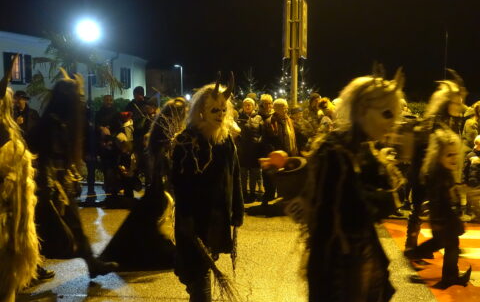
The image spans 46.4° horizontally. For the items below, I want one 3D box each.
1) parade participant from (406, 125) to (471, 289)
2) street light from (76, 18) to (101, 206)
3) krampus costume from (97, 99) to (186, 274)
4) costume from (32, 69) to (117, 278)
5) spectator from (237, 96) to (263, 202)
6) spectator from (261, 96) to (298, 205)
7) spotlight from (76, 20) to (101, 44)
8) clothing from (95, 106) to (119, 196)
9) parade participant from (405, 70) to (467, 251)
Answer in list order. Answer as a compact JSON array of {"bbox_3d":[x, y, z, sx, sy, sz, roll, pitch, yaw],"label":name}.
[{"bbox_3d":[1.736,0.494,4.972,0.520,1.371,0.440,0,5,5],"label":"parade participant"},{"bbox_3d":[-2.361,-0.612,8.757,0.360,2.901,0.360,0,5,0],"label":"street light"},{"bbox_3d":[-0.960,0.303,5.632,0.780,1.635,0.650,0,5,5],"label":"krampus costume"},{"bbox_3d":[-1.549,0.196,5.275,0.700,1.911,0.580,0,5,5],"label":"costume"},{"bbox_3d":[0.154,-0.042,9.086,0.500,1.708,0.360,0,5,-5],"label":"spectator"},{"bbox_3d":[0.622,-0.002,8.825,0.540,1.674,0.380,1,5,15],"label":"spectator"},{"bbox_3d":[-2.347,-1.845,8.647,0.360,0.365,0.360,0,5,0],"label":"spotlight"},{"bbox_3d":[-2.146,-0.003,9.000,0.440,1.452,0.320,-1,5,-8],"label":"clothing"},{"bbox_3d":[2.001,0.139,5.760,0.580,1.938,0.550,0,5,5],"label":"parade participant"}]

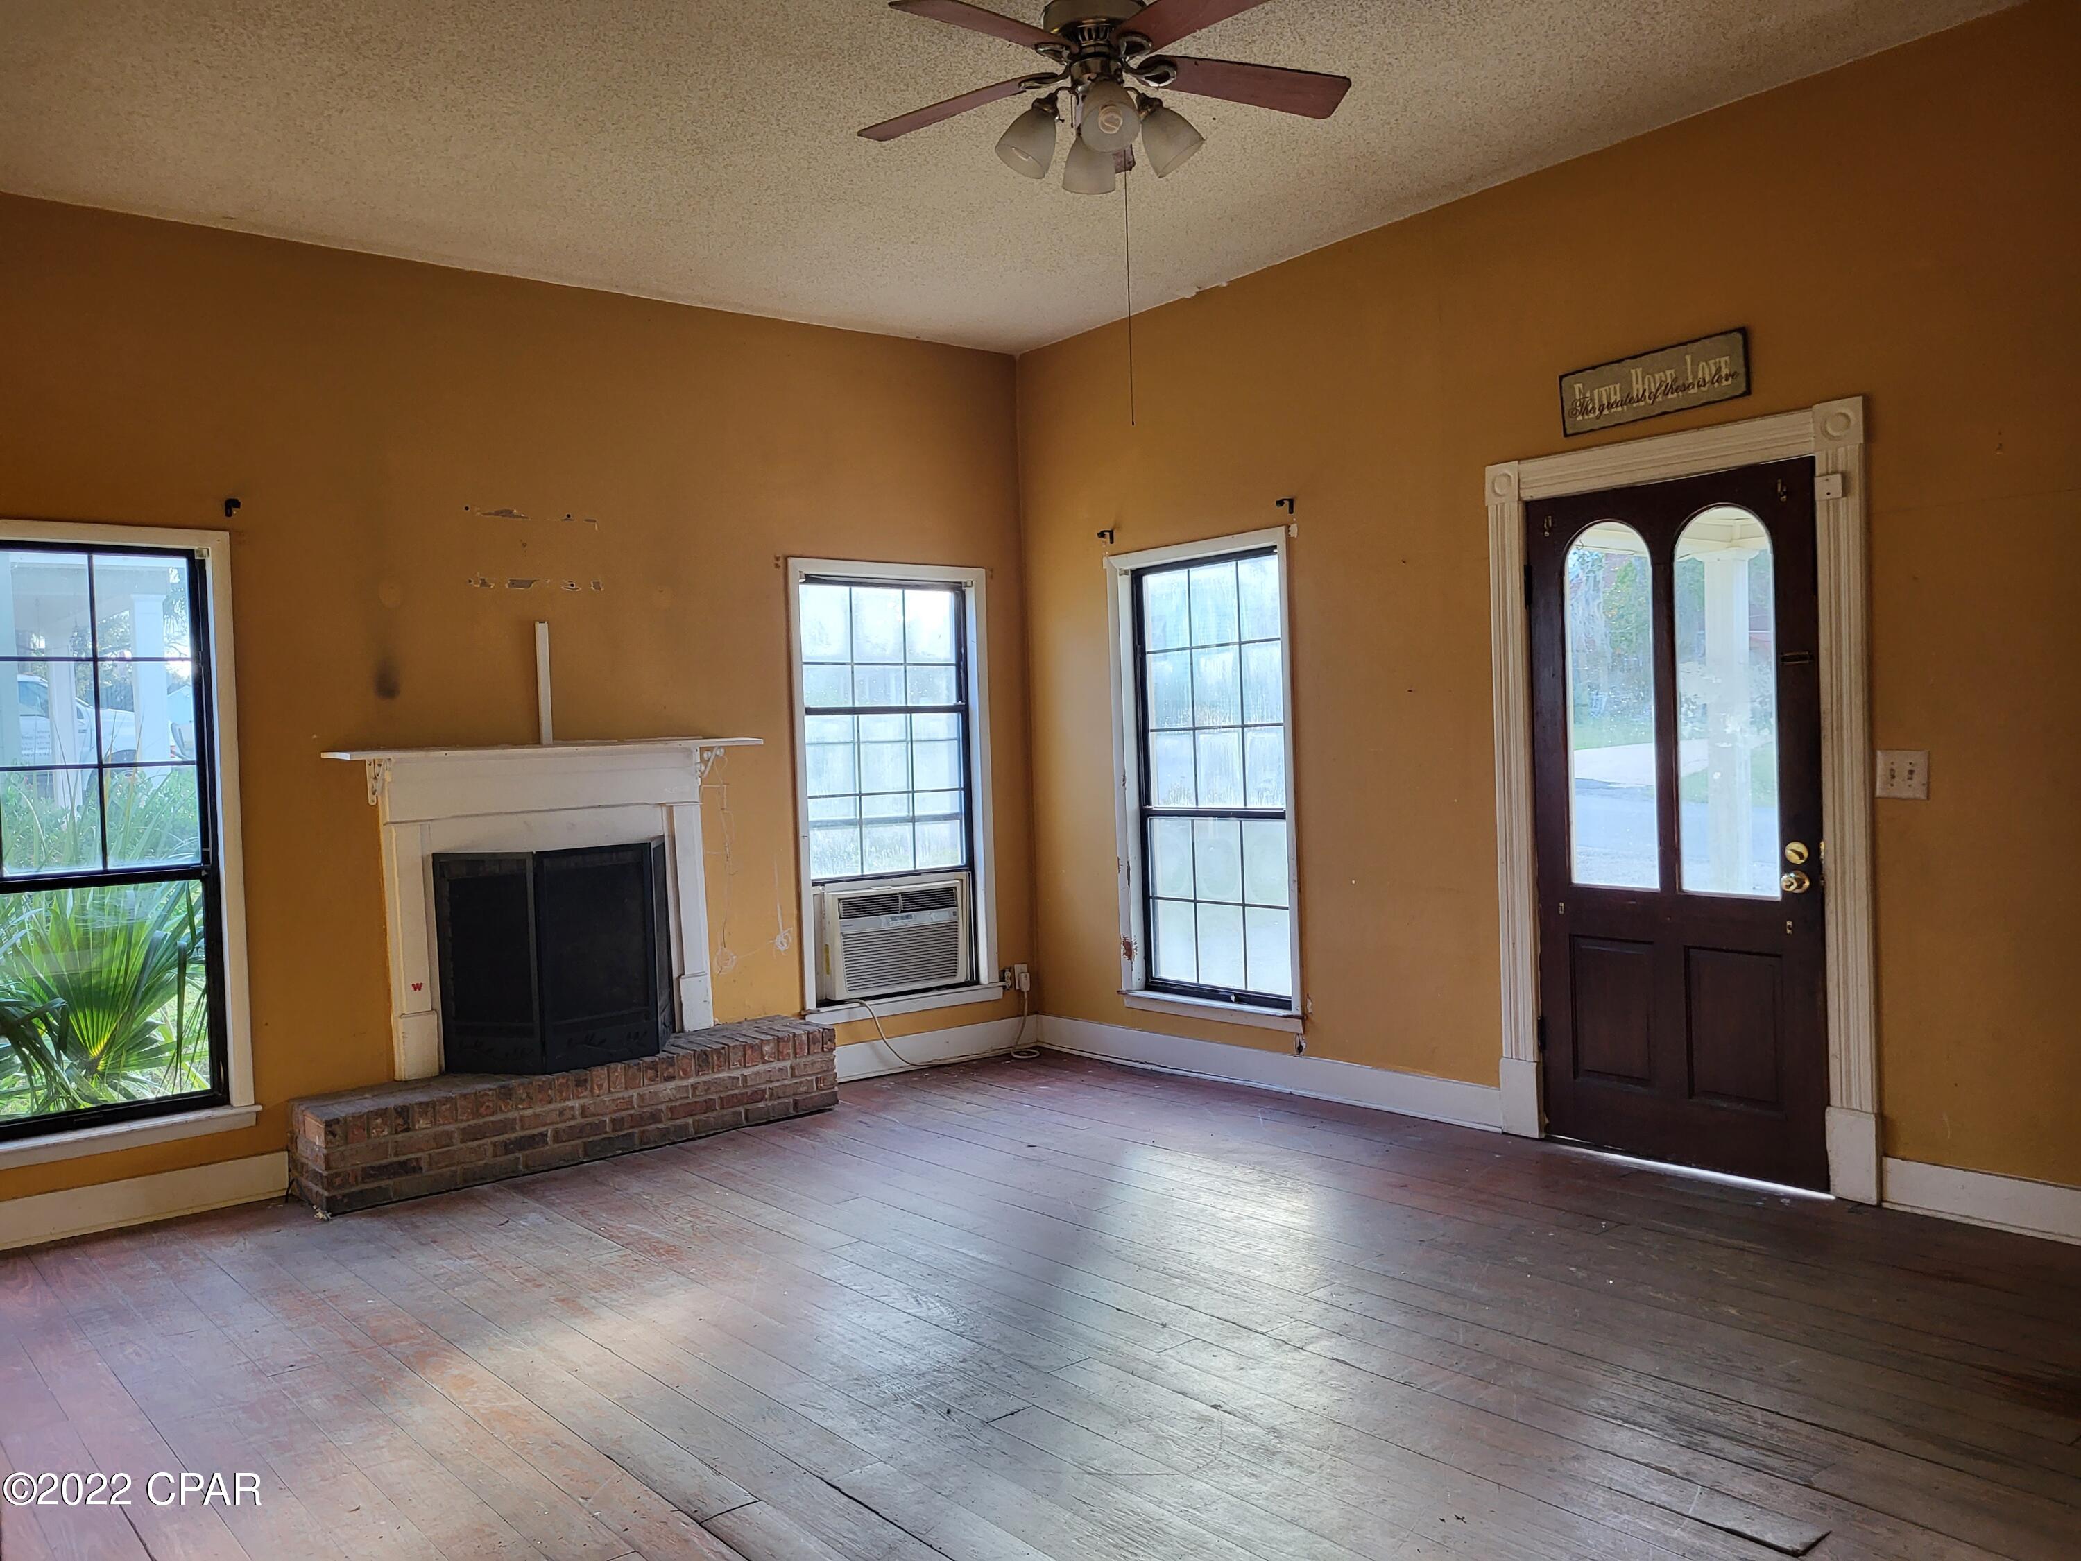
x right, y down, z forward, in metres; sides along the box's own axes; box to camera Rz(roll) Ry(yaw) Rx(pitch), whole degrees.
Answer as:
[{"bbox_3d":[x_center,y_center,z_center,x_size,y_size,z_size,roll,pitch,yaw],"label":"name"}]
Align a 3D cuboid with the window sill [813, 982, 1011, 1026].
[{"bbox_3d":[-0.566,0.943,6.601,1.020,0.085,0.110,-3,1,-39],"label":"window sill"}]

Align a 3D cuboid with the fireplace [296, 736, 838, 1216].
[{"bbox_3d":[-1.616,0.583,5.462,1.830,1.420,0.420,-3,1,-39],"label":"fireplace"}]

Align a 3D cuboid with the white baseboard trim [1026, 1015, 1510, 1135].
[{"bbox_3d":[0.756,1.112,6.107,0.025,0.153,2.400,-3,1,-39],"label":"white baseboard trim"}]

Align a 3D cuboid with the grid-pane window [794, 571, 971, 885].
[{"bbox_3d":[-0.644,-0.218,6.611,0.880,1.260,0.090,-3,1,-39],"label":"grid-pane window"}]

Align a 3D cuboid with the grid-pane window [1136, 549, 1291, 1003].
[{"bbox_3d":[0.681,-0.001,6.234,0.100,1.770,0.890,-3,1,-39],"label":"grid-pane window"}]

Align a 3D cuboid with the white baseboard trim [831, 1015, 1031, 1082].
[{"bbox_3d":[-0.469,1.149,6.654,1.200,0.153,0.025,-3,1,-39],"label":"white baseboard trim"}]

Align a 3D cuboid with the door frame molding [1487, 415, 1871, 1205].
[{"bbox_3d":[1.885,0.062,4.703,0.100,2.190,1.195,-3,1,-39],"label":"door frame molding"}]

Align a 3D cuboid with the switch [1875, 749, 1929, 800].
[{"bbox_3d":[2.298,-0.014,4.171,0.012,0.124,0.127,-3,1,-39],"label":"switch"}]

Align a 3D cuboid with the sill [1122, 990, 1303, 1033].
[{"bbox_3d":[0.681,0.908,6.218,0.110,0.085,1.020,-3,1,-39],"label":"sill"}]

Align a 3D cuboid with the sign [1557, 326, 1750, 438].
[{"bbox_3d":[1.821,-1.184,4.677,0.018,0.190,0.595,-3,1,-39],"label":"sign"}]

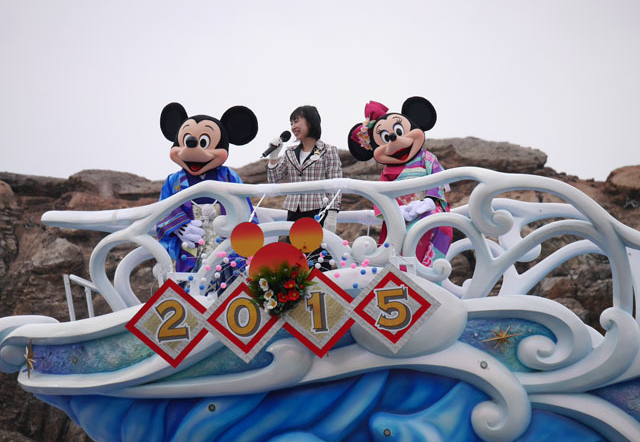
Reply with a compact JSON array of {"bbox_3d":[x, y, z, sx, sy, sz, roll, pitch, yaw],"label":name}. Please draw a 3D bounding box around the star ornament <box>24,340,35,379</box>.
[{"bbox_3d":[-2.130,1.015,32.800,0.075,0.290,0.210,-2,-5,-11],"label":"star ornament"}]

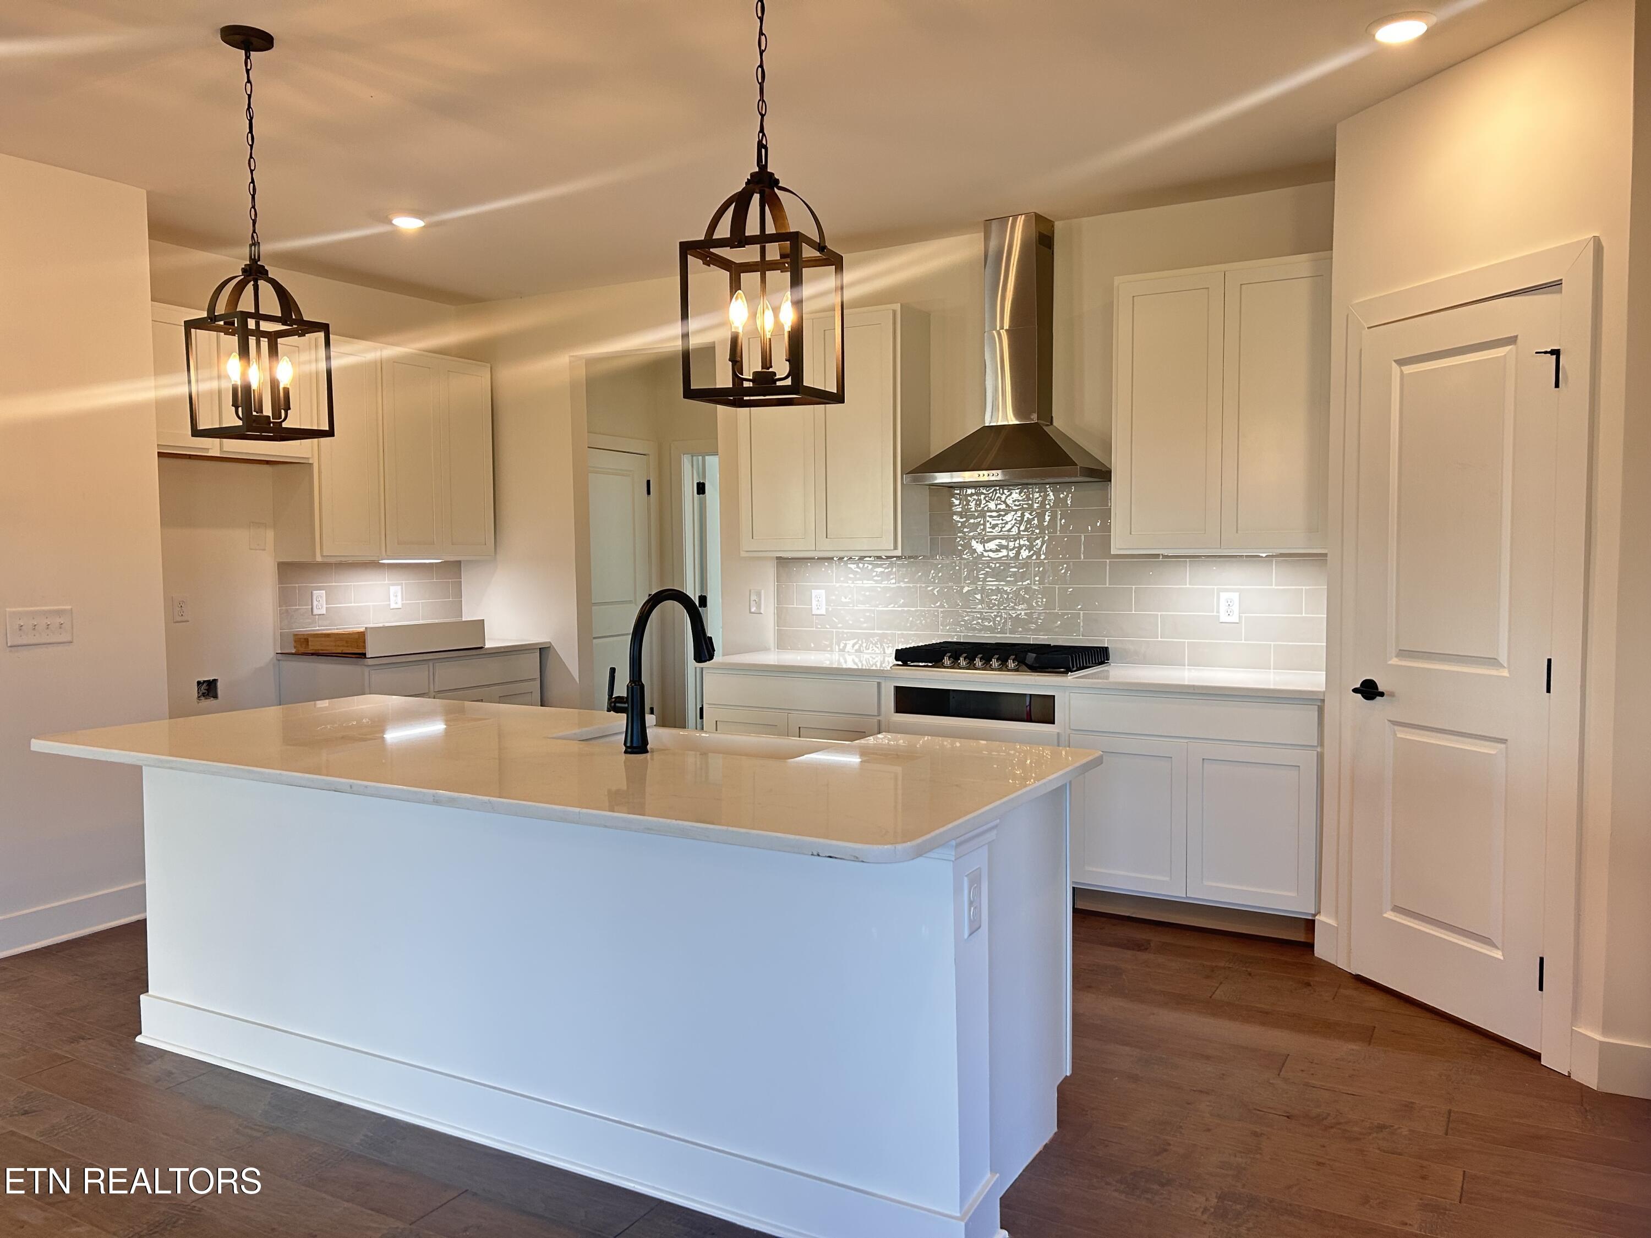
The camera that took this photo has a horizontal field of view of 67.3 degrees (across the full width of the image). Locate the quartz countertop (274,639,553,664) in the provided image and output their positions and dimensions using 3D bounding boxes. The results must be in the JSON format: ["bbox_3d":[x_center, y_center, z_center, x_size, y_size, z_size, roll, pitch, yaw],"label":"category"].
[{"bbox_3d":[-2.073,0.162,6.353,0.648,0.031,1.226,1,4,29],"label":"quartz countertop"}]

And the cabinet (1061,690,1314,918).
[{"bbox_3d":[1.431,0.617,4.689,0.900,0.739,0.650,1,4,30],"label":"cabinet"}]

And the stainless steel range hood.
[{"bbox_3d":[0.762,-1.112,5.086,0.749,1.107,0.502,1,4,29],"label":"stainless steel range hood"}]

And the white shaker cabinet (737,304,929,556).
[{"bbox_3d":[0.032,-0.816,5.602,0.824,1.066,0.318,1,4,30],"label":"white shaker cabinet"}]

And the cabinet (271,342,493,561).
[{"bbox_3d":[-2.226,-0.833,6.343,0.335,1.062,1.158,1,4,30],"label":"cabinet"}]

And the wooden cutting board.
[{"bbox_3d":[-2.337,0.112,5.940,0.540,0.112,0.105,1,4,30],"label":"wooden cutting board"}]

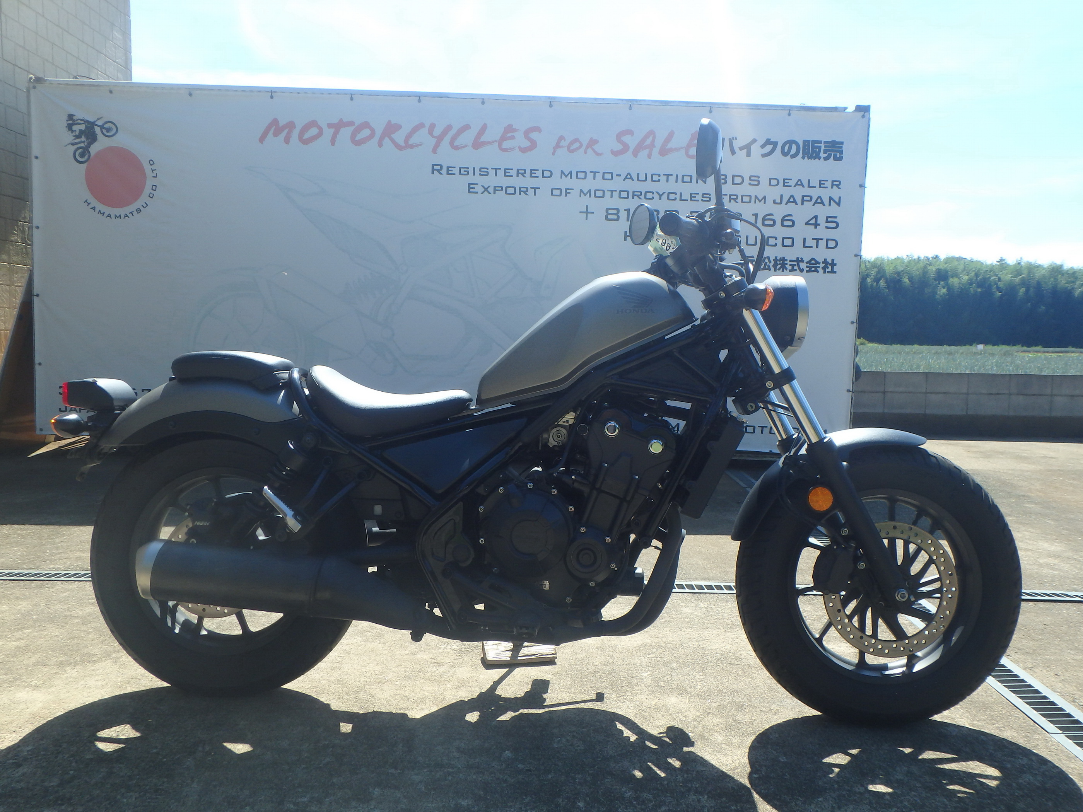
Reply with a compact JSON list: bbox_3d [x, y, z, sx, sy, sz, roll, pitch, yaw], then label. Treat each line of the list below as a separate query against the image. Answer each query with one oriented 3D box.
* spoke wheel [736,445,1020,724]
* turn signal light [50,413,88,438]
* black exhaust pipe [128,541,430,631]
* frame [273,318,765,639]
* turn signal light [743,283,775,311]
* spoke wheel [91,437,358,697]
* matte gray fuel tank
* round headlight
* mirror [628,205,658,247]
[{"bbox_3d":[0.761,0.402,1.989,0.640,0.640,0.135,2,-2,0],"label":"spoke wheel"},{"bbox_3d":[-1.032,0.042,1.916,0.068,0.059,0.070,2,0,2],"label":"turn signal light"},{"bbox_3d":[-0.531,0.378,1.833,0.615,0.165,0.145,6,0,2],"label":"black exhaust pipe"},{"bbox_3d":[-0.047,0.142,2.021,1.060,0.745,0.300,2,0,2],"label":"frame"},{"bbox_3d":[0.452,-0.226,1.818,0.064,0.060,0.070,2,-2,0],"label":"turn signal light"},{"bbox_3d":[-0.725,0.355,2.047,0.645,0.645,0.155,2,0,2],"label":"spoke wheel"},{"bbox_3d":[0.101,-0.152,2.017,0.492,0.322,0.260,2,0,2],"label":"matte gray fuel tank"},{"bbox_3d":[0.538,-0.207,2.005,0.130,0.188,0.185,2,-2,0],"label":"round headlight"},{"bbox_3d":[0.275,-0.492,2.375,0.050,0.115,0.140,7,-3,-18],"label":"mirror"}]

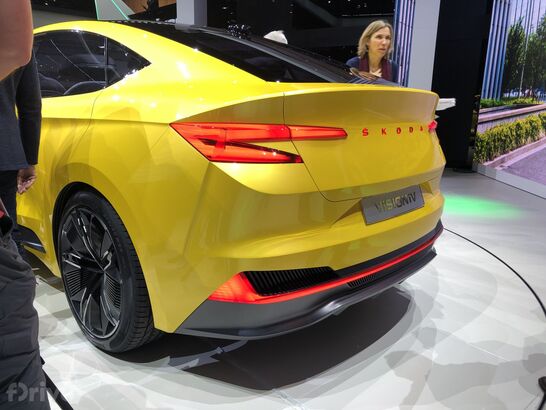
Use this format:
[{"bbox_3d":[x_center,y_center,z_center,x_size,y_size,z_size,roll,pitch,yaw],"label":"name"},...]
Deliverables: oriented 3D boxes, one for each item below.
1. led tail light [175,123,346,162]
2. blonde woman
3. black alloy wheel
[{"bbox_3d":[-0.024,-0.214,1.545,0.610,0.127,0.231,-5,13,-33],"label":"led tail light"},{"bbox_3d":[0.694,-0.467,3.325,0.480,1.720,0.320,1,12,-7],"label":"blonde woman"},{"bbox_3d":[-0.729,0.284,2.032,0.750,0.750,0.250,12,15,41],"label":"black alloy wheel"}]

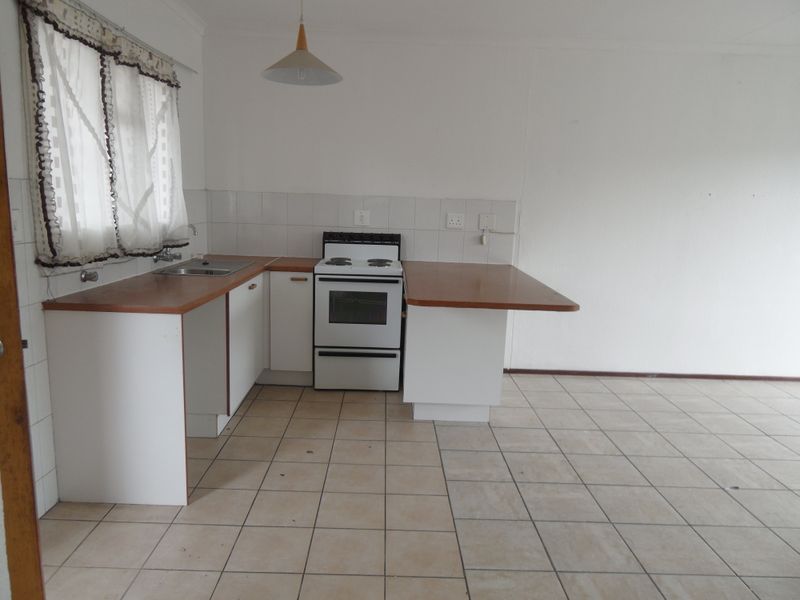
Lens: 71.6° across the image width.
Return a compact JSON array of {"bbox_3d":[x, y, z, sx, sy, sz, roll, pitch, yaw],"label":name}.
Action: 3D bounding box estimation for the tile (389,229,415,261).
[{"bbox_3d":[0.009,-0.448,4.519,0.200,0.250,0.010,2,9,-1],"label":"tile"}]

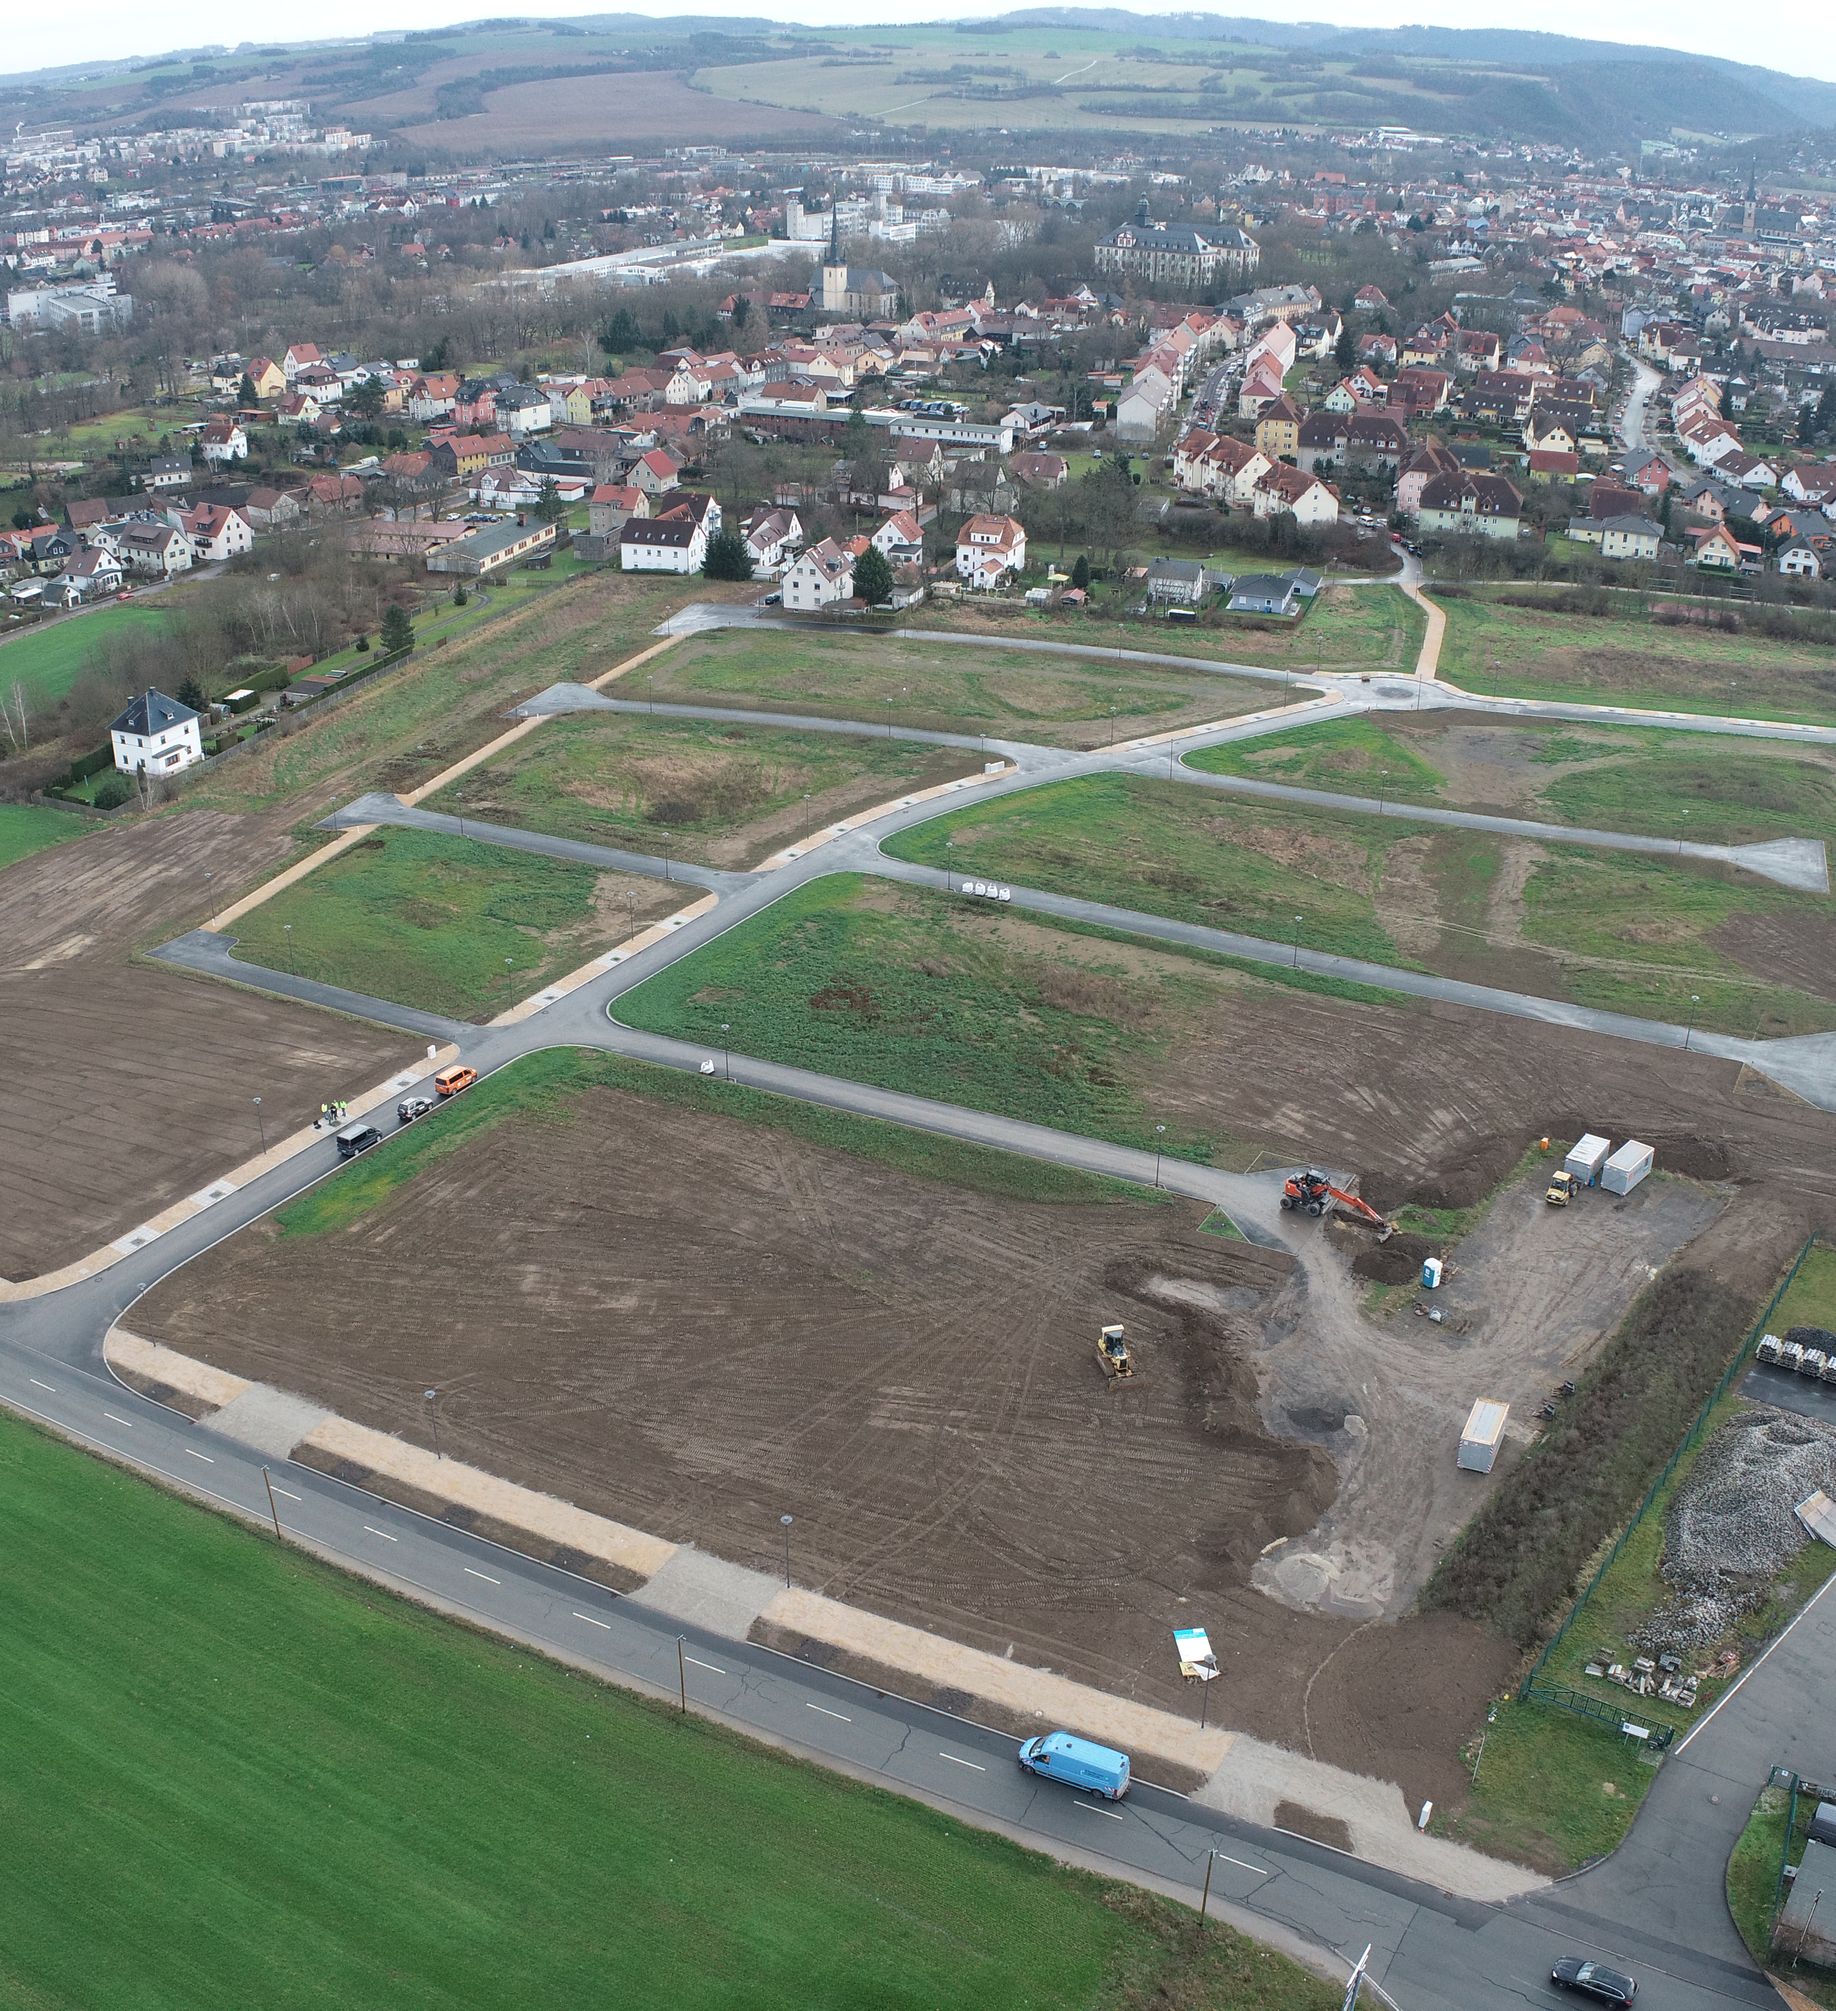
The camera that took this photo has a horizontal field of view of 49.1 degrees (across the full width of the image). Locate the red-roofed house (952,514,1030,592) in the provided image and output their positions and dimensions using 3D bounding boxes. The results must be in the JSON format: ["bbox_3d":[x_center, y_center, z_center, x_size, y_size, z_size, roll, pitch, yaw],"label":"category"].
[{"bbox_3d":[16.024,-99.505,438.568,12.600,12.300,12.200,13,27,25],"label":"red-roofed house"}]

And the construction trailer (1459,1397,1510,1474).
[{"bbox_3d":[43.535,33.101,154.613,2.450,2.600,6.060,12,27,23],"label":"construction trailer"}]

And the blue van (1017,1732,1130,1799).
[{"bbox_3d":[9.310,45.017,119.461,6.200,2.500,2.000,12,27,24],"label":"blue van"}]

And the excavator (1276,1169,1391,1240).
[{"bbox_3d":[38.760,18.106,185.121,10.200,3.300,2.600,17,29,31],"label":"excavator"}]

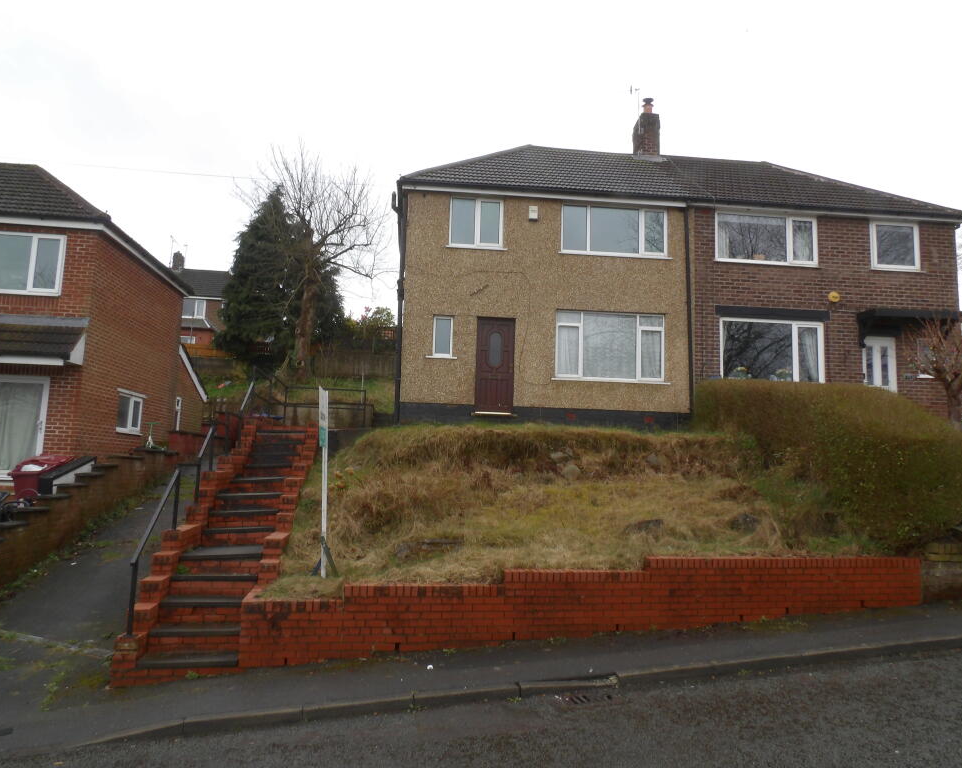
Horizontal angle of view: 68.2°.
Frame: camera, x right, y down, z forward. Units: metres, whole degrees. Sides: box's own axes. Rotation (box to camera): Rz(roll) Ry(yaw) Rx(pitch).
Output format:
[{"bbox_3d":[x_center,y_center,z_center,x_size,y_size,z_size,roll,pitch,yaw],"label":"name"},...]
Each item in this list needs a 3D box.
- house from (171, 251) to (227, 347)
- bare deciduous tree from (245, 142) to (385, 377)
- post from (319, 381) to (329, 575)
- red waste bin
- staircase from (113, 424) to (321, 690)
[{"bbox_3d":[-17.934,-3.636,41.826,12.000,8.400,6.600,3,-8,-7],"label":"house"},{"bbox_3d":[-4.778,-3.581,20.502,4.000,6.690,4.000,2,-8,-5],"label":"bare deciduous tree"},{"bbox_3d":[-1.715,1.110,7.745,0.100,2.070,0.550,3,-8,-6],"label":"post"},{"bbox_3d":[-7.048,1.676,11.351,0.580,1.070,0.730,1,-8,4],"label":"red waste bin"},{"bbox_3d":[-3.244,1.809,10.120,1.400,3.000,6.200,3,-8,-8],"label":"staircase"}]

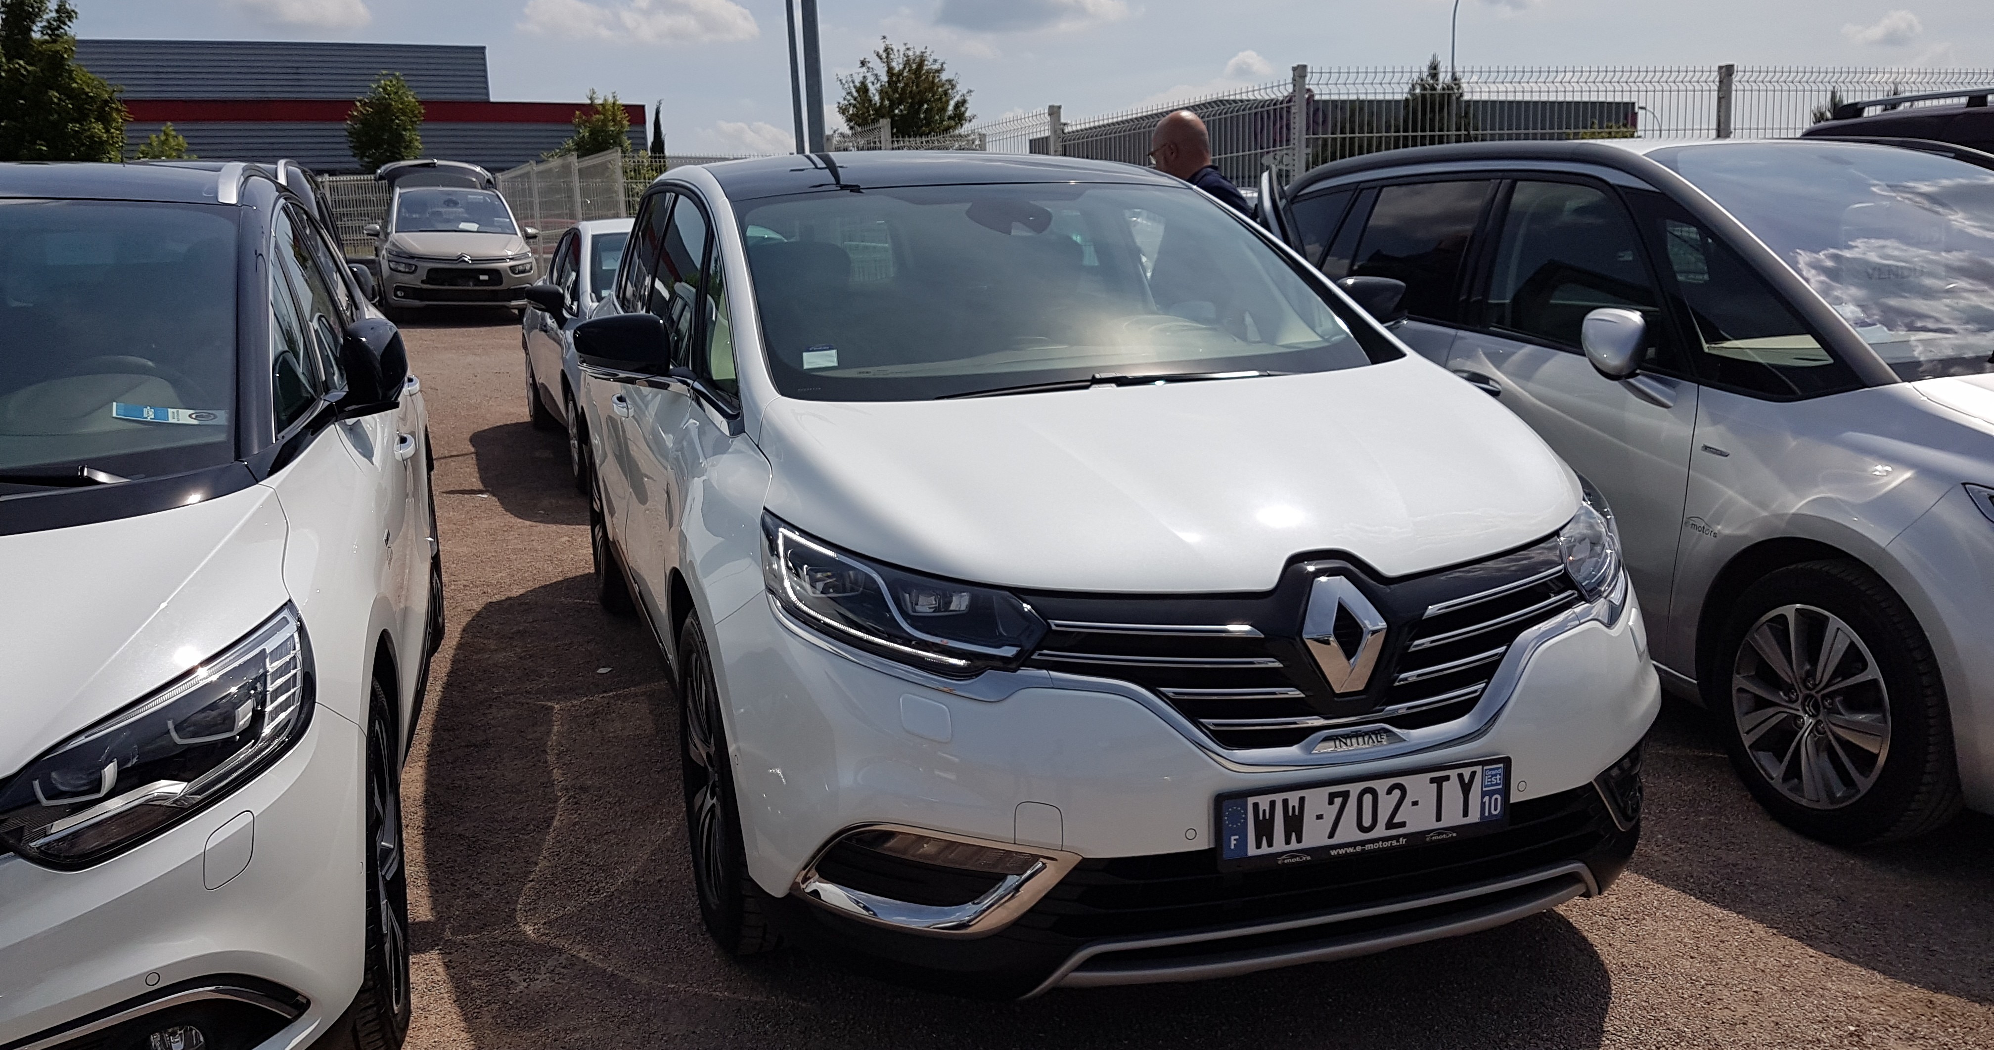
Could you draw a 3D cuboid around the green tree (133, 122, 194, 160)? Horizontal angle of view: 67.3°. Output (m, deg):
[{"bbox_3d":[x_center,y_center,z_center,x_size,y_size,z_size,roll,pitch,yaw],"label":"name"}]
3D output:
[{"bbox_3d":[-21.091,-8.242,38.406,2.000,4.030,2.000,-1,12,0],"label":"green tree"}]

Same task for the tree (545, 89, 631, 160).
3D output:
[{"bbox_3d":[-8.973,-7.555,33.419,2.100,4.160,2.100,-1,12,0],"label":"tree"}]

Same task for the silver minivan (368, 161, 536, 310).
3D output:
[{"bbox_3d":[-7.308,-3.812,19.790,1.950,2.000,4.650,-6,13,-24],"label":"silver minivan"}]

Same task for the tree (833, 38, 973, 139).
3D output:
[{"bbox_3d":[-1.659,-6.562,27.449,2.600,4.460,2.600,-1,12,0],"label":"tree"}]

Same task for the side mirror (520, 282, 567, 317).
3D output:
[{"bbox_3d":[-2.730,-1.356,9.020,0.250,0.190,0.150,-5,12,-18],"label":"side mirror"}]

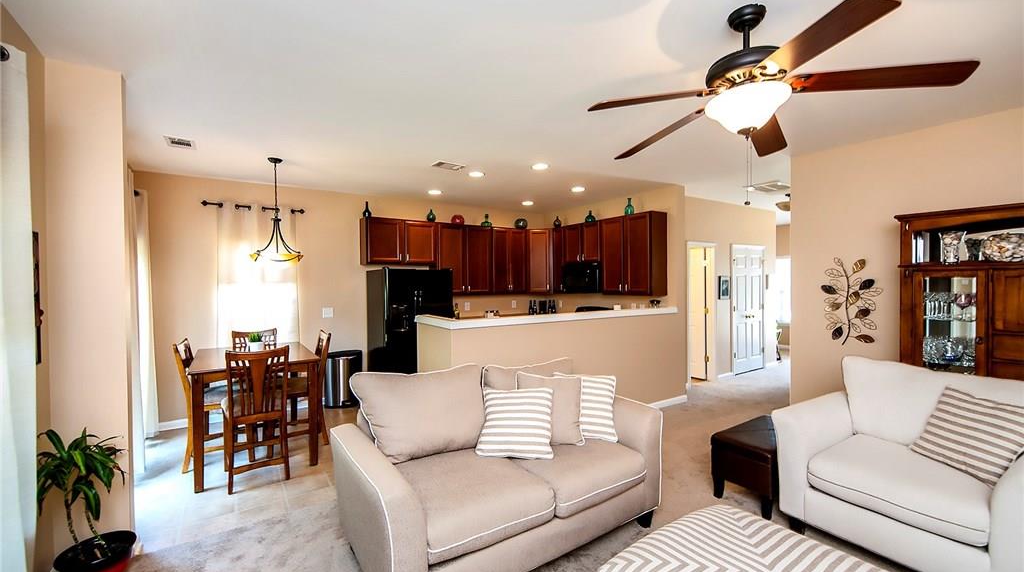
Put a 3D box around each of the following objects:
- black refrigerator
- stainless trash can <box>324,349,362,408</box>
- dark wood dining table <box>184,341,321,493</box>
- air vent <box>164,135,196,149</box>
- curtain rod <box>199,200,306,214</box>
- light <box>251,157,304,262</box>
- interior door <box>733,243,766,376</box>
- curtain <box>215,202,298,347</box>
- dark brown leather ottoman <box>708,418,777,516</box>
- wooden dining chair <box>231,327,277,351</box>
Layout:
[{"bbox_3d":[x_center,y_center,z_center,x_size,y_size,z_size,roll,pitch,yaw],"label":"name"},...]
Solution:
[{"bbox_3d":[-1.342,0.632,5.458,0.900,1.740,0.760,-1,1,-34],"label":"black refrigerator"},{"bbox_3d":[-2.137,1.165,5.247,0.430,0.690,0.300,-1,1,-34],"label":"stainless trash can"},{"bbox_3d":[-2.342,1.080,3.793,0.890,0.900,1.240,-1,1,-34],"label":"dark wood dining table"},{"bbox_3d":[-2.782,-1.191,3.485,0.210,0.025,0.290,-1,1,-34],"label":"air vent"},{"bbox_3d":[-2.939,-0.901,4.766,1.030,0.060,0.090,-1,1,-34],"label":"curtain rod"},{"bbox_3d":[-2.242,-0.705,3.940,0.440,1.000,0.440,-1,1,-34],"label":"light"},{"bbox_3d":[3.967,0.414,6.900,0.980,2.060,0.060,-1,1,-34],"label":"interior door"},{"bbox_3d":[-2.895,0.256,4.795,0.820,2.330,0.100,-1,1,-34],"label":"curtain"},{"bbox_3d":[1.877,1.272,3.022,0.840,0.435,0.400,-1,1,-34],"label":"dark brown leather ottoman"},{"bbox_3d":[-2.558,0.995,4.171,0.450,1.065,0.560,-1,1,-34],"label":"wooden dining chair"}]

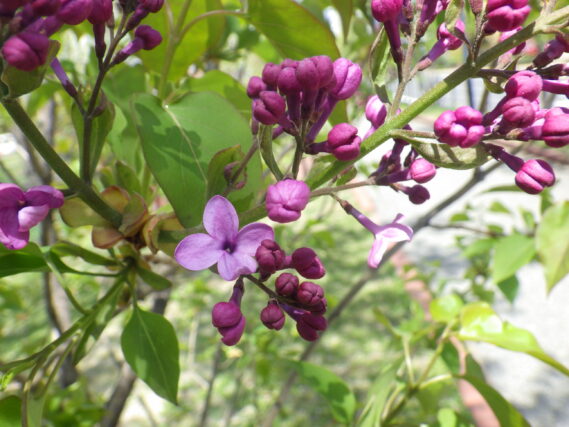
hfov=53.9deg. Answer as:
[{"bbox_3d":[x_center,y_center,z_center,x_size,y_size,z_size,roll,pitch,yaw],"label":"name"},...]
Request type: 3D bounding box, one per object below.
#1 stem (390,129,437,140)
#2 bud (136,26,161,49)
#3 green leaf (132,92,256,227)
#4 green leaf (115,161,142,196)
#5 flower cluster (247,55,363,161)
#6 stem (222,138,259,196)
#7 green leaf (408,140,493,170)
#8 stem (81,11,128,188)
[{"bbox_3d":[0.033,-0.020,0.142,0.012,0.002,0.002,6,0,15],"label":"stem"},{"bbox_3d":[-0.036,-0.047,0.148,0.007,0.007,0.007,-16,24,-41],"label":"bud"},{"bbox_3d":[-0.025,-0.018,0.175,0.033,0.047,0.011,-20,-6,1],"label":"green leaf"},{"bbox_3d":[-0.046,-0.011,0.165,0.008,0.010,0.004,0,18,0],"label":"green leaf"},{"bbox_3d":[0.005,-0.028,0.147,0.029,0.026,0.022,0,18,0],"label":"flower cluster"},{"bbox_3d":[-0.013,-0.013,0.160,0.002,0.020,0.002,31,0,0],"label":"stem"},{"bbox_3d":[0.042,-0.016,0.145,0.023,0.006,0.006,14,-17,0],"label":"green leaf"},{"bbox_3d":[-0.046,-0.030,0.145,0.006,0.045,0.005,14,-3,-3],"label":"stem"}]

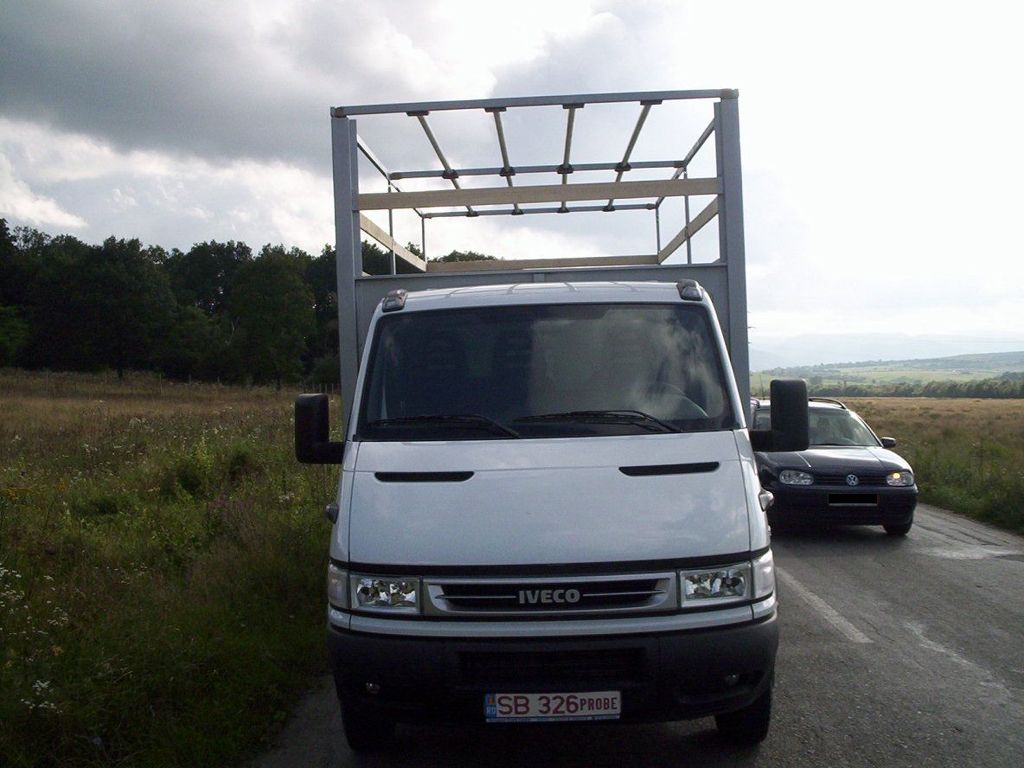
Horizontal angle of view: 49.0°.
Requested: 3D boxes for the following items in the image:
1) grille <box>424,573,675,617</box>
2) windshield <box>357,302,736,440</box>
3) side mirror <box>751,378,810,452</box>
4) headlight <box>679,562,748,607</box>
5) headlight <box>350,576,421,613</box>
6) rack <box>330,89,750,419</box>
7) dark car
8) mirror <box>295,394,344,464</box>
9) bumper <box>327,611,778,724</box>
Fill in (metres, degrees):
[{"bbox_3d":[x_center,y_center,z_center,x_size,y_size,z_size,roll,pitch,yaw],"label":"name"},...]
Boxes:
[{"bbox_3d":[0.149,0.839,4.480,1.000,0.155,0.100,-2,1,2],"label":"grille"},{"bbox_3d":[0.160,-0.070,5.290,1.720,0.790,0.170,-2,-39,2],"label":"windshield"},{"bbox_3d":[1.261,0.148,5.300,0.270,0.340,0.150,-2,1,2],"label":"side mirror"},{"bbox_3d":[0.829,0.817,4.580,0.285,0.160,0.140,-2,1,2],"label":"headlight"},{"bbox_3d":[-0.517,0.867,4.630,0.285,0.160,0.140,-2,1,2],"label":"headlight"},{"bbox_3d":[0.245,-0.585,8.620,2.270,2.100,4.600,-2,1,2],"label":"rack"},{"bbox_3d":[3.560,0.950,14.000,1.770,1.490,4.400,-1,1,0],"label":"dark car"},{"bbox_3d":[-0.919,0.218,5.380,0.250,0.340,0.150,-2,1,2],"label":"mirror"},{"bbox_3d":[0.155,1.145,4.620,1.920,0.370,0.500,-2,1,2],"label":"bumper"}]

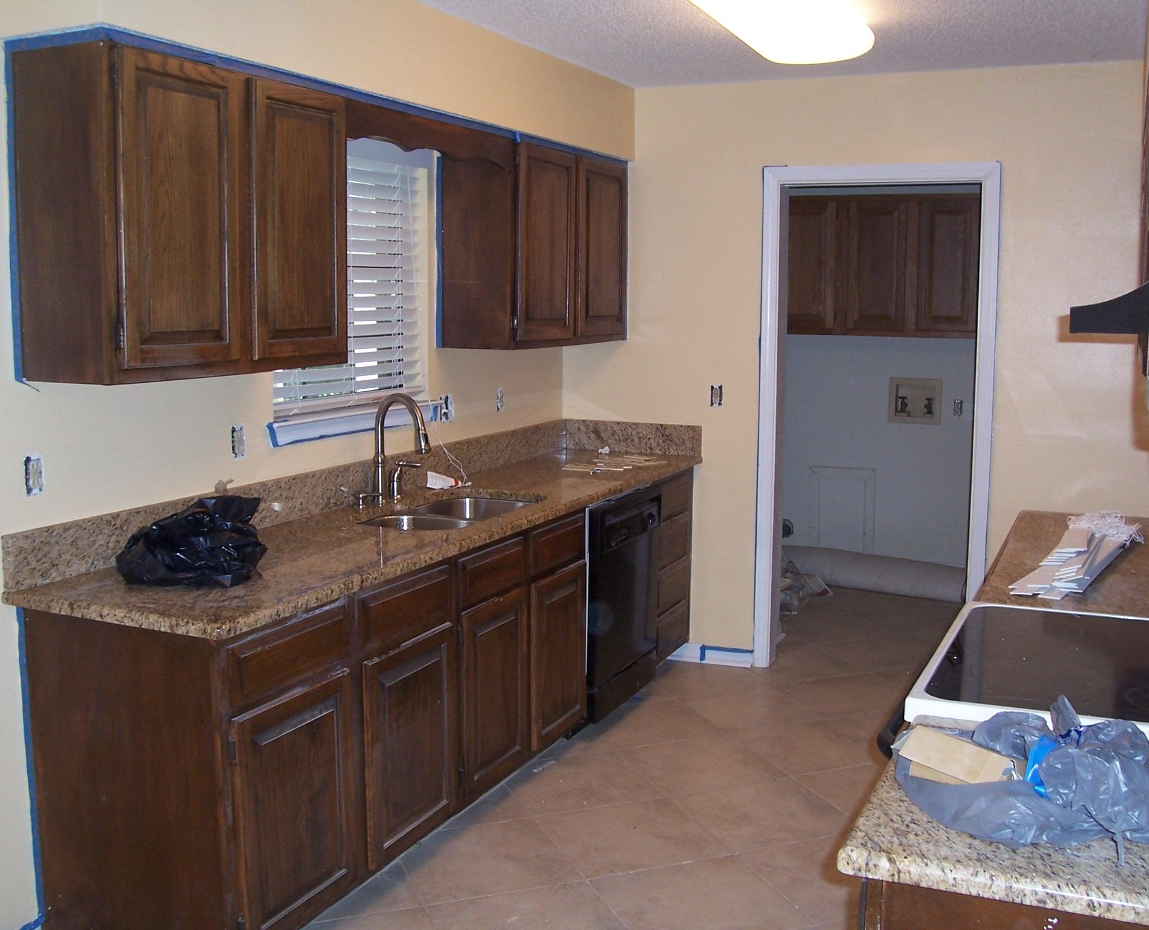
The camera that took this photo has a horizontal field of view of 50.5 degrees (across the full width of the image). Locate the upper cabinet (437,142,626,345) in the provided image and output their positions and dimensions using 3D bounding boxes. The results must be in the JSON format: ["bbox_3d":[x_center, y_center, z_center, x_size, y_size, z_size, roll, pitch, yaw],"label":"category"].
[{"bbox_3d":[-0.126,-0.863,4.809,0.324,0.772,1.062,4,8,25],"label":"upper cabinet"}]

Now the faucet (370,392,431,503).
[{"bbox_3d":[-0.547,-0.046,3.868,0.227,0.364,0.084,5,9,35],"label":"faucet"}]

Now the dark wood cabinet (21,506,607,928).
[{"bbox_3d":[-0.636,0.656,3.562,0.615,0.852,1.901,4,8,25],"label":"dark wood cabinet"}]

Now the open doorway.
[{"bbox_3d":[1.219,-0.153,4.925,0.941,2.096,0.138,4,8,25],"label":"open doorway"}]

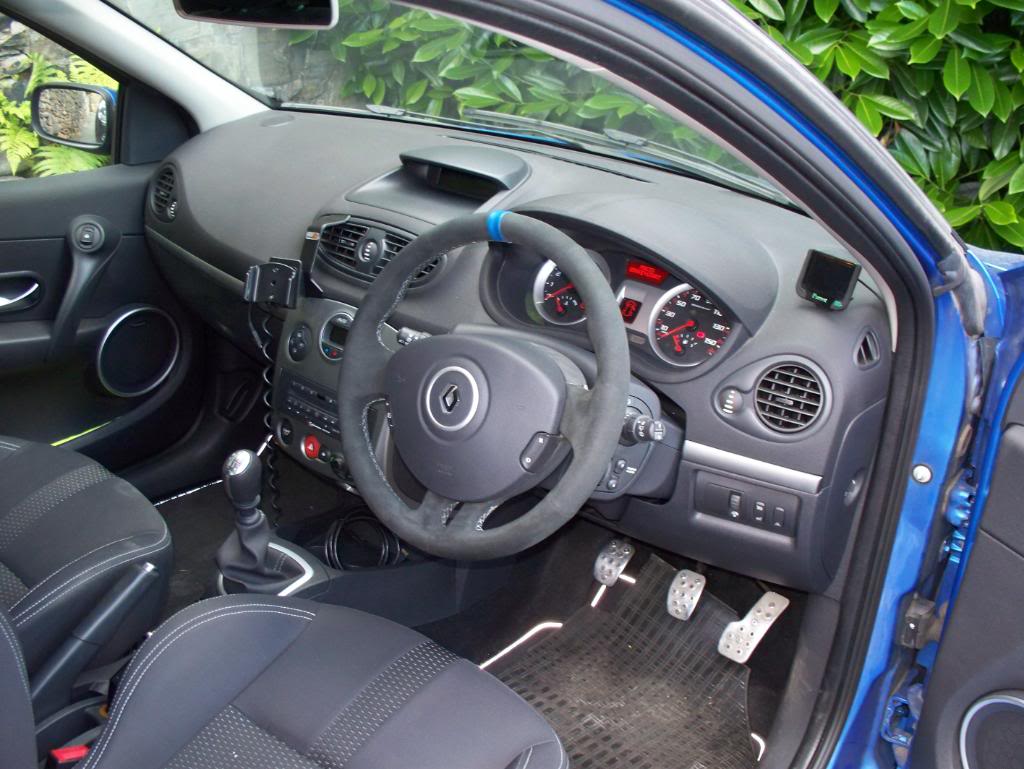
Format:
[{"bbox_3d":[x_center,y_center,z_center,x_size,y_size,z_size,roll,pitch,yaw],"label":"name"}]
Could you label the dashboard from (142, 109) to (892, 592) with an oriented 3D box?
[{"bbox_3d":[-0.067,-0.179,1.625,1.400,0.440,0.640,21,30,33],"label":"dashboard"}]

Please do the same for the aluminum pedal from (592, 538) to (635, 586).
[{"bbox_3d":[0.166,0.290,1.738,0.056,0.028,0.082,21,73,33],"label":"aluminum pedal"}]

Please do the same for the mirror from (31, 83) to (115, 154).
[{"bbox_3d":[-0.828,-0.507,2.030,0.200,0.140,0.115,11,25,16],"label":"mirror"}]

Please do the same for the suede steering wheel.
[{"bbox_3d":[-0.038,0.000,1.131,0.370,0.370,0.110,21,7,33],"label":"suede steering wheel"}]

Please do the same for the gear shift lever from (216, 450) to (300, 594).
[{"bbox_3d":[-0.350,0.182,1.417,0.110,0.195,0.130,21,30,33],"label":"gear shift lever"}]

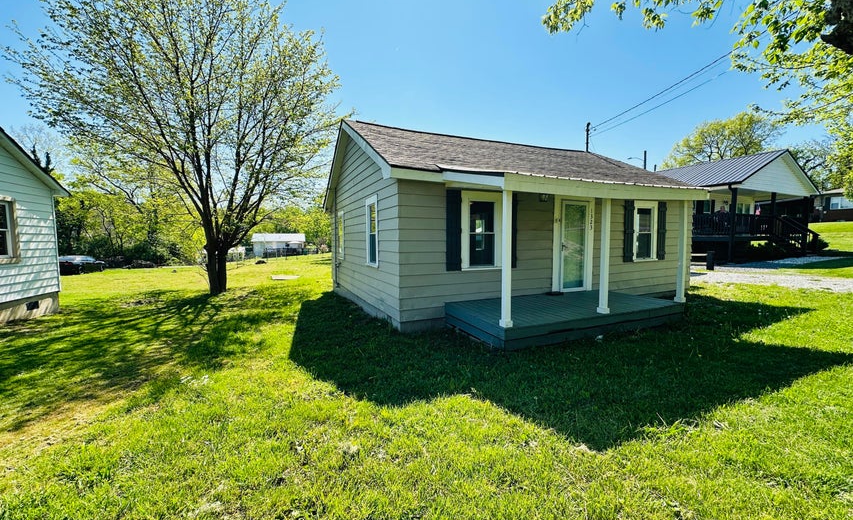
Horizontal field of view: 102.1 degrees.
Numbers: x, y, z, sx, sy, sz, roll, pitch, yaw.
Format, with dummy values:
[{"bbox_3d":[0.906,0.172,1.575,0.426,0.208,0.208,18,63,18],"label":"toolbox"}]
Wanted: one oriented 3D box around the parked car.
[{"bbox_3d":[-26.941,0.332,26.656,1.840,1.460,4.750,-2,4,-20],"label":"parked car"}]

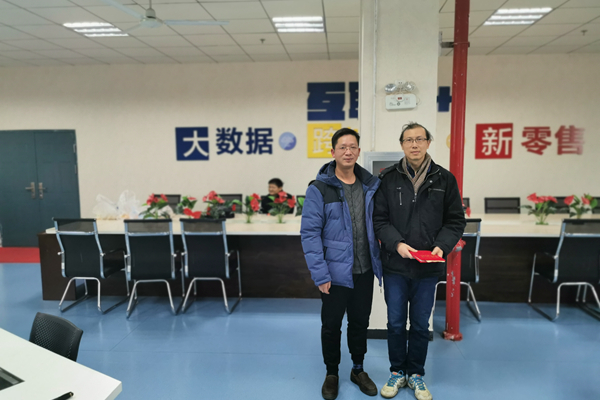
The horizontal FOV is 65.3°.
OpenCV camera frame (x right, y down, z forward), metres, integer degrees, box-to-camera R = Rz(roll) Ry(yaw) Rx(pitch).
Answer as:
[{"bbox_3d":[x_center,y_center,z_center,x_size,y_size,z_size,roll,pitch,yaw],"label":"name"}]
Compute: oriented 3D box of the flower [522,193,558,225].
[{"bbox_3d":[2.735,0.105,5.294,0.400,0.380,0.320,0,6,5],"label":"flower"}]

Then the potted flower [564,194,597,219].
[{"bbox_3d":[3.108,0.101,5.189,0.321,0.347,0.320,0,6,5],"label":"potted flower"}]

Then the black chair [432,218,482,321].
[{"bbox_3d":[1.450,0.625,4.539,0.510,0.960,0.620,0,6,2],"label":"black chair"}]

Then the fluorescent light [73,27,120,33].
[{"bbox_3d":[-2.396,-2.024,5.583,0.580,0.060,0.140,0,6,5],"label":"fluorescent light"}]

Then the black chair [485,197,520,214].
[{"bbox_3d":[2.766,0.471,6.237,0.530,0.950,0.620,0,6,5],"label":"black chair"}]

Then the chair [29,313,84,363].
[{"bbox_3d":[-1.335,0.991,2.109,0.500,0.820,0.530,4,7,36],"label":"chair"}]

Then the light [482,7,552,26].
[{"bbox_3d":[2.386,-2.028,5.169,0.600,0.070,0.580,0,6,5],"label":"light"}]

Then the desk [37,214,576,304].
[{"bbox_3d":[0.635,0.642,5.621,6.900,0.770,1.600,0,6,5],"label":"desk"}]

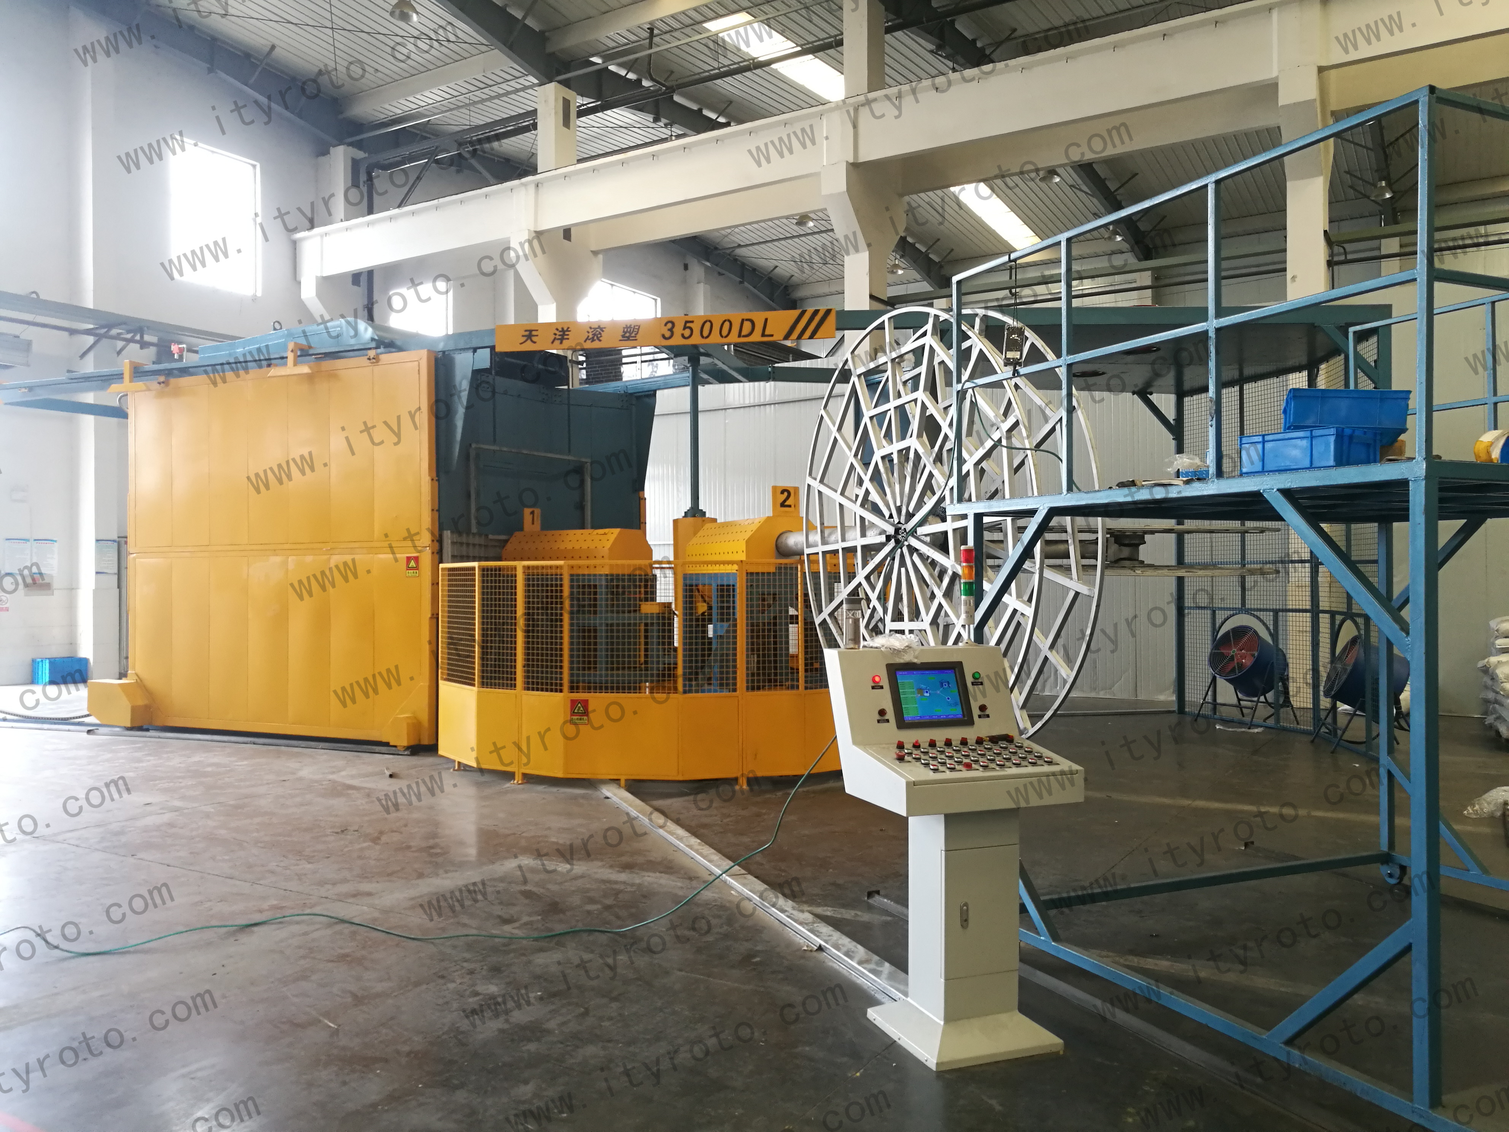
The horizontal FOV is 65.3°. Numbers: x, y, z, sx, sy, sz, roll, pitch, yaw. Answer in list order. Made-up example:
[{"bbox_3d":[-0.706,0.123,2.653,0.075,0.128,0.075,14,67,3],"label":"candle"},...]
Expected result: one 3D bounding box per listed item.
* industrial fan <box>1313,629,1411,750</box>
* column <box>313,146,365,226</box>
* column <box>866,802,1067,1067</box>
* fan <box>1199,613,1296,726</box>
[{"bbox_3d":[5.525,1.069,10.610,0.790,1.160,0.740,0,0,9],"label":"industrial fan"},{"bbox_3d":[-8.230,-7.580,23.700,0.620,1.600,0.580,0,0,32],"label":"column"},{"bbox_3d":[0.714,1.199,4.046,0.470,0.820,0.480,0,0,-20],"label":"column"},{"bbox_3d":[5.210,1.081,12.460,0.790,1.160,0.740,0,0,-29],"label":"fan"}]

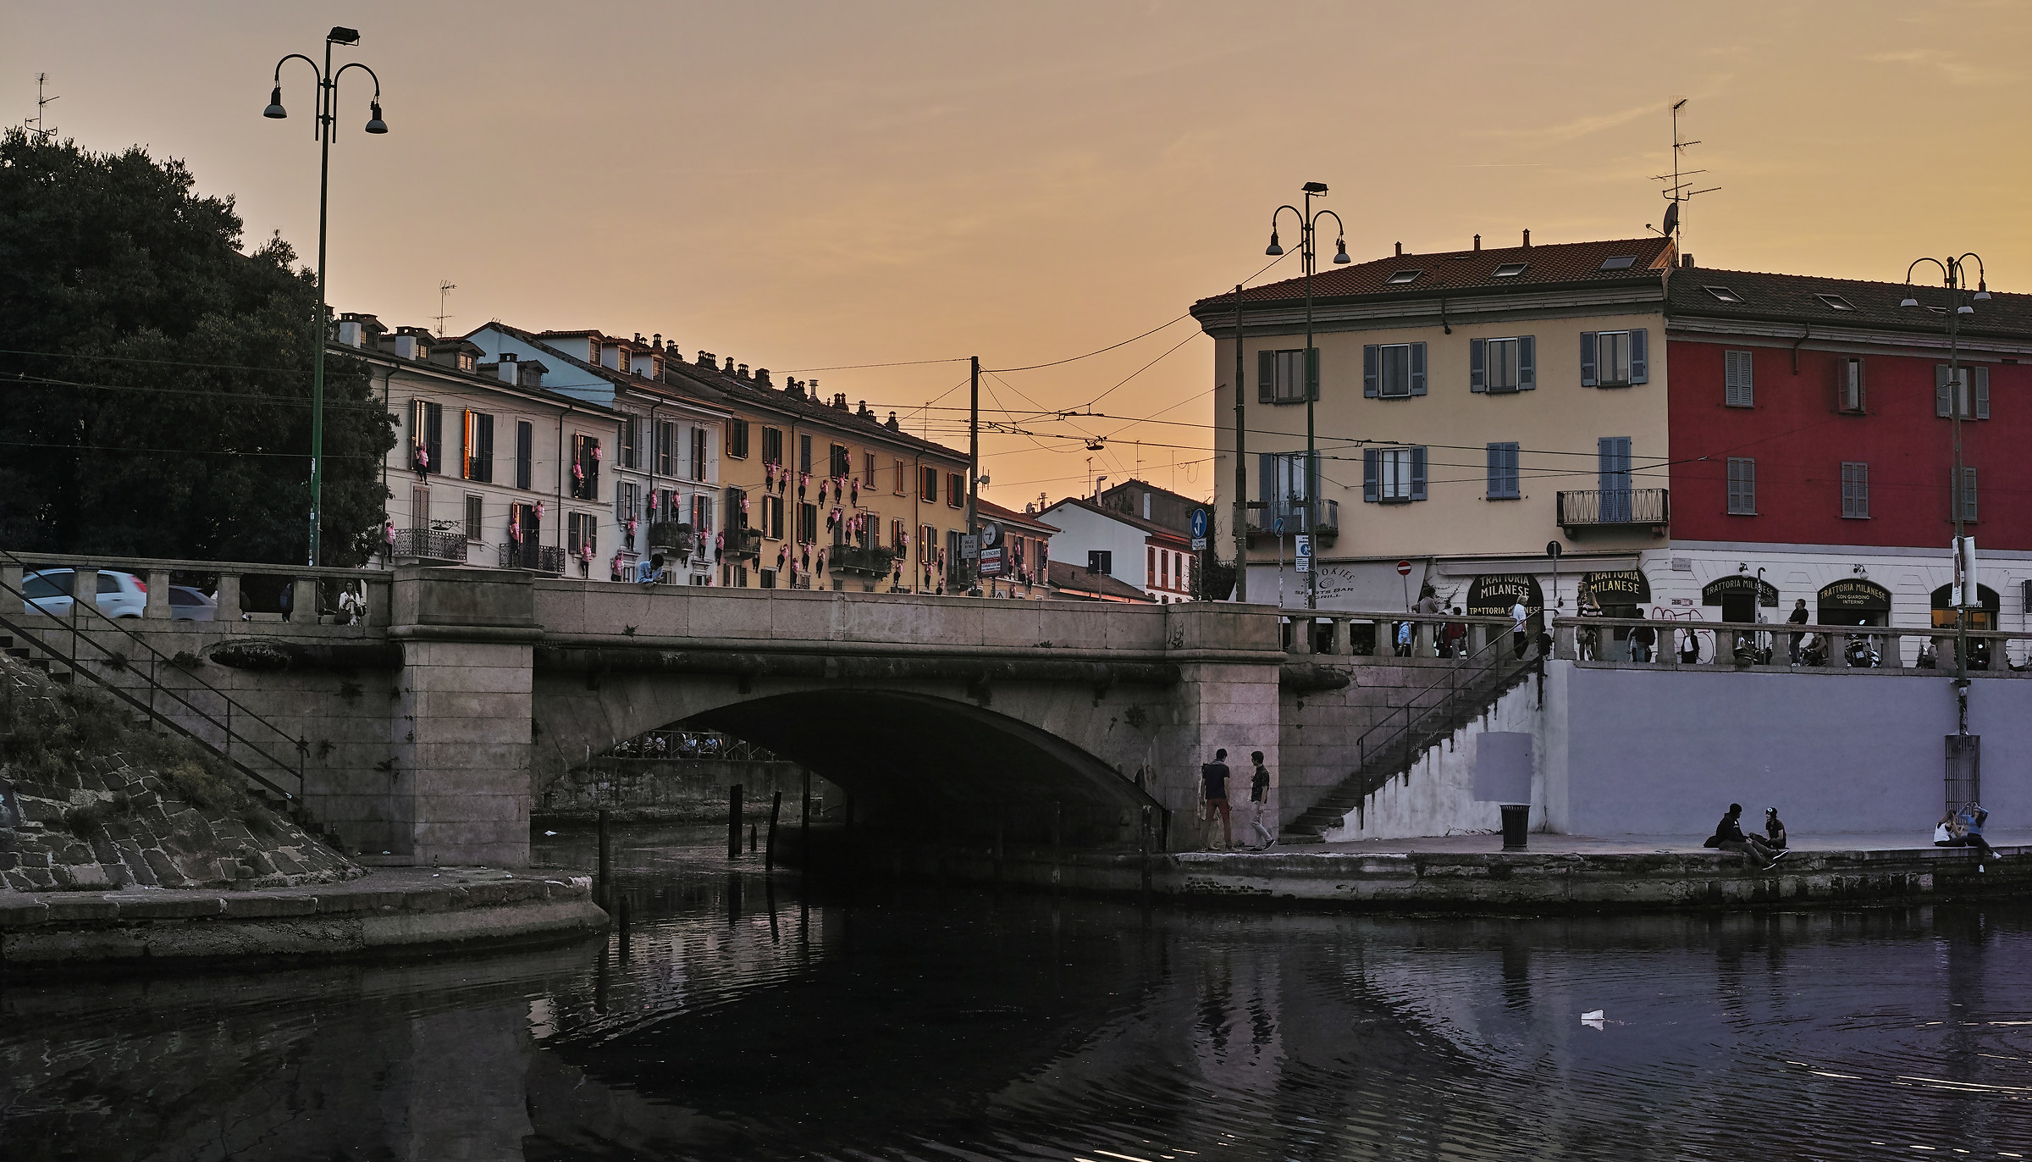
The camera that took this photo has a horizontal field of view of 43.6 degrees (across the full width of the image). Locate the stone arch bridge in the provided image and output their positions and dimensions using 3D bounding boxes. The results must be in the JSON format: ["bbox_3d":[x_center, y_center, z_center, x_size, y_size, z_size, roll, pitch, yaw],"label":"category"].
[{"bbox_3d":[-8.930,2.751,46.436,22.430,4.550,17.000,3,-5,-33],"label":"stone arch bridge"}]

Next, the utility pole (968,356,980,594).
[{"bbox_3d":[-1.014,-1.585,61.398,0.260,7.800,0.260,0,-4,0],"label":"utility pole"}]

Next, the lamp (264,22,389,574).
[{"bbox_3d":[-11.315,-4.125,41.400,1.950,9.950,0.450,2,-5,-27],"label":"lamp"}]

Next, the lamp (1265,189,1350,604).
[{"bbox_3d":[6.176,-3.407,53.600,1.950,10.050,0.450,2,-5,-27],"label":"lamp"}]

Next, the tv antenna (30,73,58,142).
[{"bbox_3d":[-35.734,-17.349,93.416,1.100,2.800,1.100,0,-4,0],"label":"tv antenna"}]

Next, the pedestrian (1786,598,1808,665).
[{"bbox_3d":[17.457,1.208,56.600,0.500,1.620,0.480,2,-4,-22],"label":"pedestrian"}]

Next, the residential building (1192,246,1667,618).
[{"bbox_3d":[14.166,-3.394,81.395,14.400,14.190,10.600,-1,-4,21],"label":"residential building"}]

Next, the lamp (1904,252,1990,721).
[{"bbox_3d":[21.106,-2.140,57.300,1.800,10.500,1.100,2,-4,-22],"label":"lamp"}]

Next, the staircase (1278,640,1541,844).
[{"bbox_3d":[7.475,3.082,47.898,5.500,3.720,1.500,3,-5,-33],"label":"staircase"}]

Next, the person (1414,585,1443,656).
[{"bbox_3d":[8.816,0.943,54.200,0.380,1.700,0.500,-1,-4,18],"label":"person"}]

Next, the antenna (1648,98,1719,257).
[{"bbox_3d":[20.870,-12.627,79.500,2.000,4.950,1.400,-3,-5,38],"label":"antenna"}]

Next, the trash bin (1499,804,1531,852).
[{"bbox_3d":[8.648,4.307,44.065,0.520,0.810,0.520,0,-4,0],"label":"trash bin"}]

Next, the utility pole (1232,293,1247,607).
[{"bbox_3d":[4.609,-2.225,52.036,0.260,7.800,0.260,0,-4,0],"label":"utility pole"}]

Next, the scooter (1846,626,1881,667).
[{"bbox_3d":[19.268,1.535,57.800,0.750,1.120,1.800,0,-4,9],"label":"scooter"}]

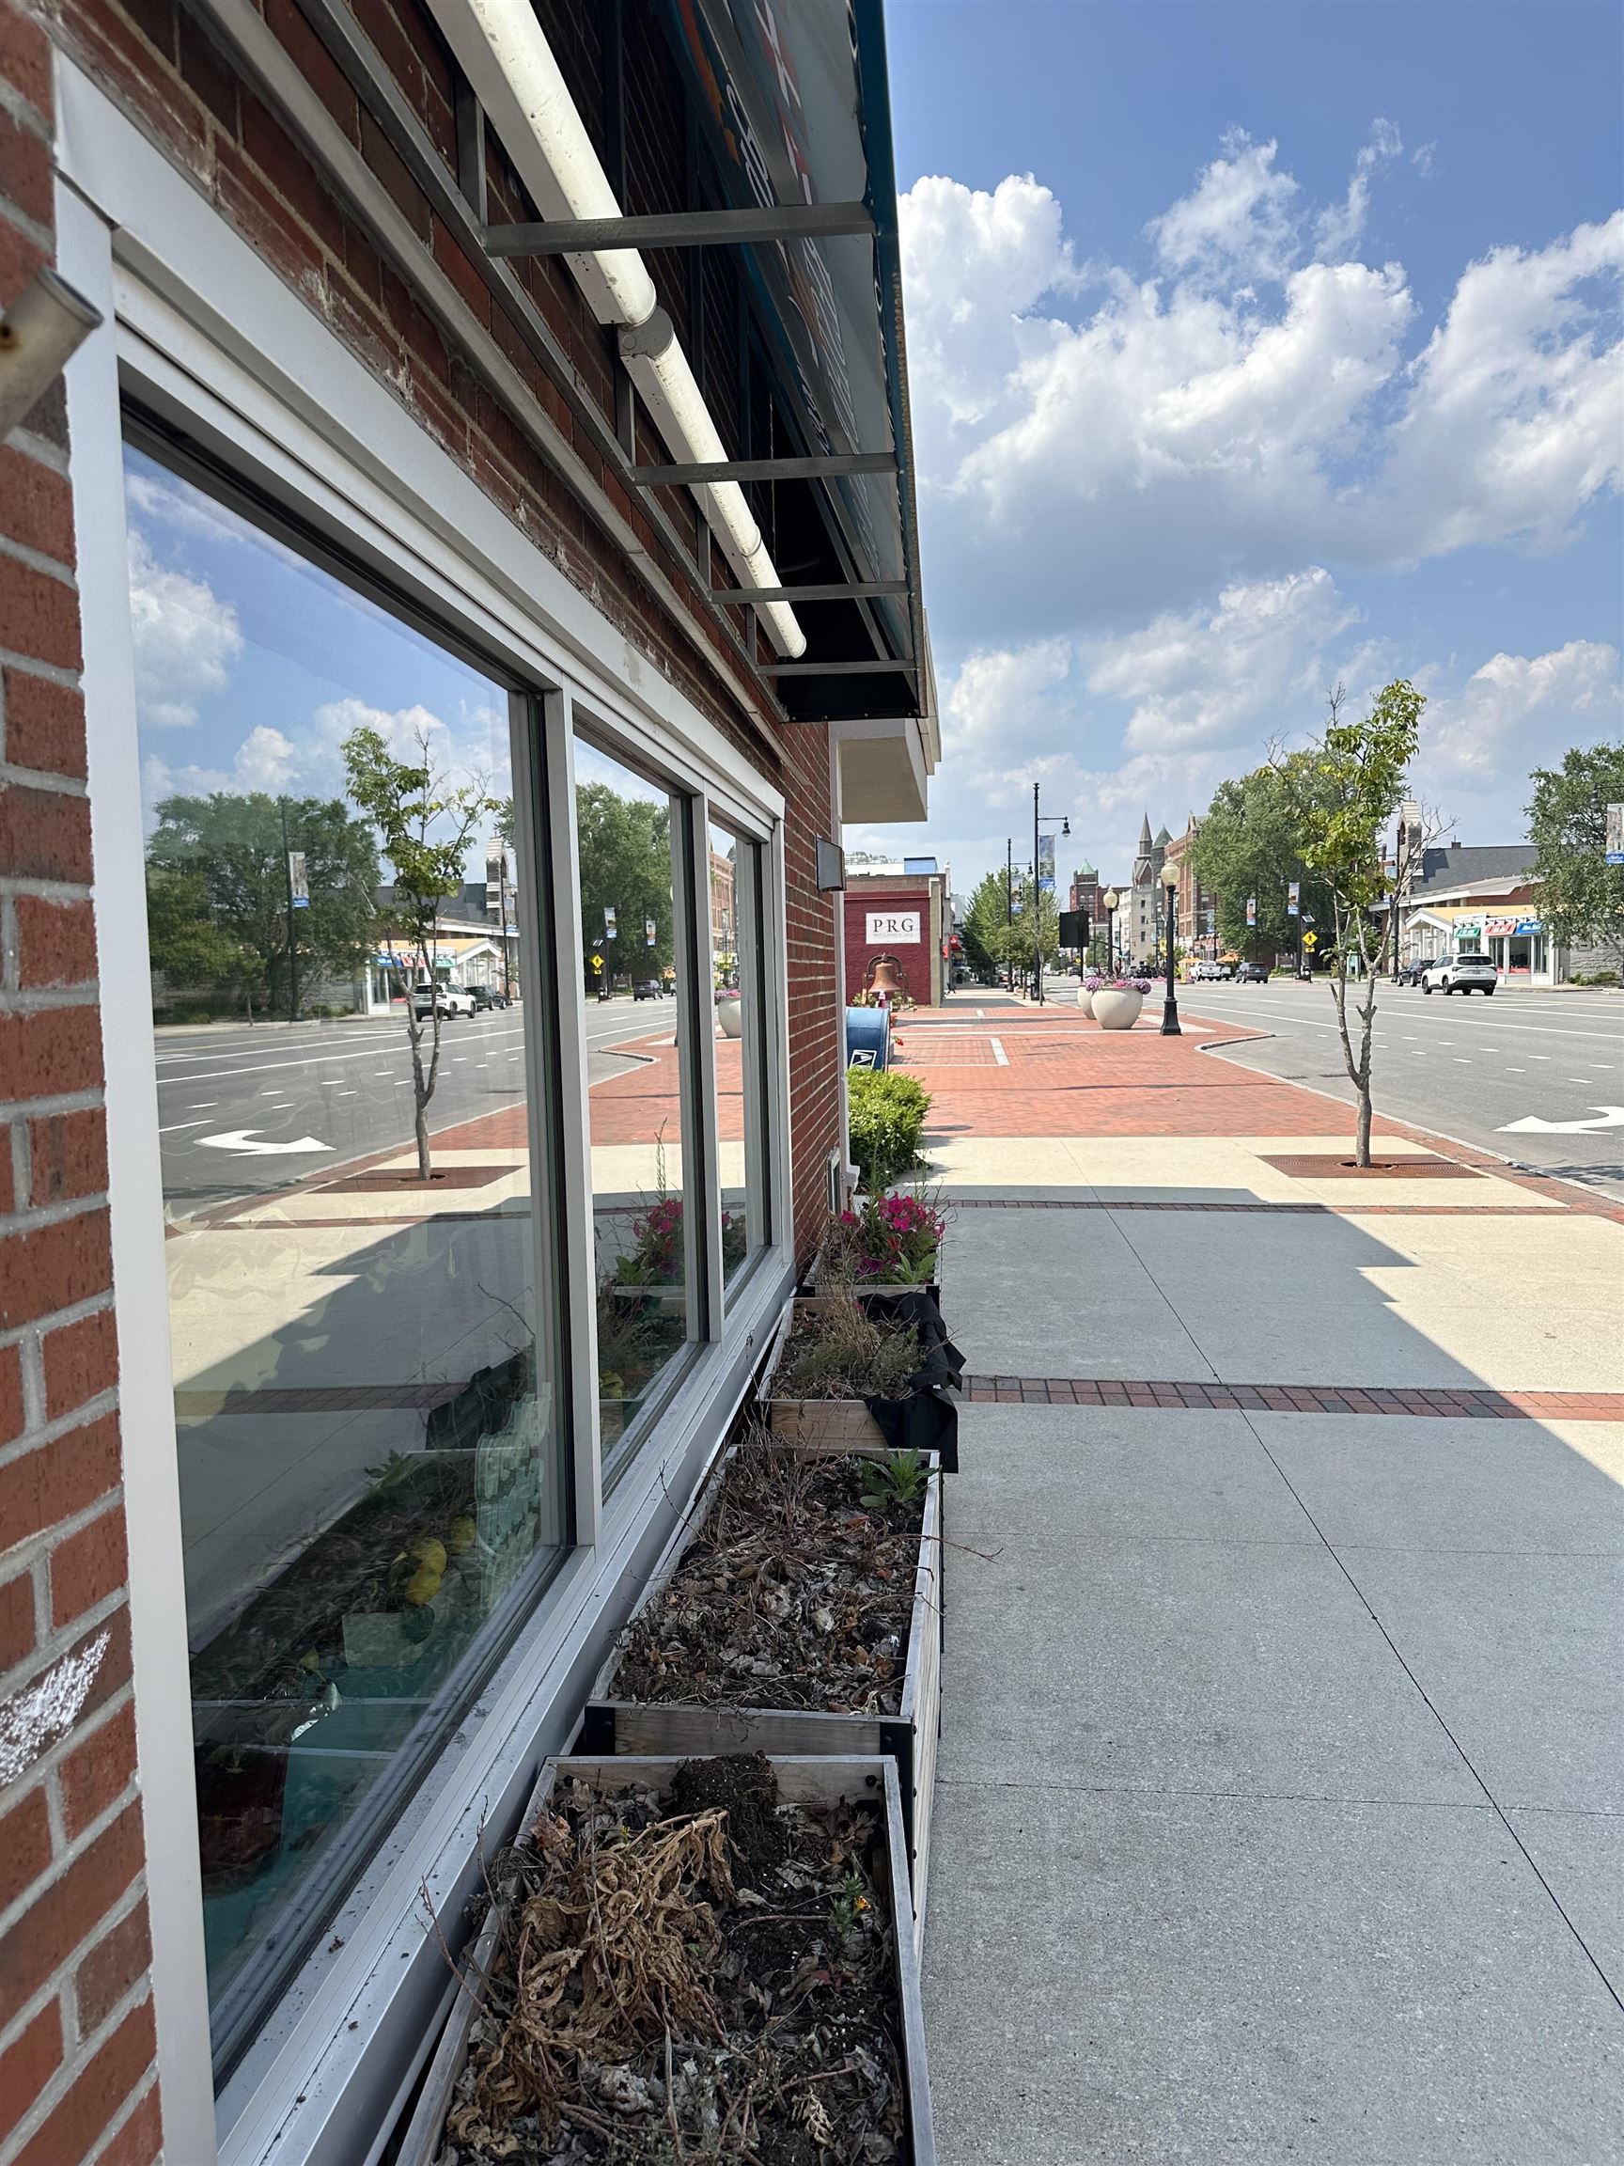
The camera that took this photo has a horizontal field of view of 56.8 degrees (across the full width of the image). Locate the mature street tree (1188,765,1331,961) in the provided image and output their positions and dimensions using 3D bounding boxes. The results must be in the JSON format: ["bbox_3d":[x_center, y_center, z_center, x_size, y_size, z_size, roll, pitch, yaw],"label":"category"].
[{"bbox_3d":[43.772,-19.383,137.559,18.000,19.800,17.000,-1,4,5],"label":"mature street tree"}]

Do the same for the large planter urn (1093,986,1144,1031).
[{"bbox_3d":[8.123,-1.996,39.689,1.330,1.130,1.330,-1,4,5],"label":"large planter urn"}]

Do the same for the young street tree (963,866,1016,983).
[{"bbox_3d":[13.983,-11.829,114.649,4.600,9.500,4.600,-1,4,5],"label":"young street tree"}]

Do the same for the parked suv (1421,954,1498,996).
[{"bbox_3d":[26.756,-4.511,62.172,1.840,1.700,4.600,-1,4,5],"label":"parked suv"}]

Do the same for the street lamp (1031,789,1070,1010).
[{"bbox_3d":[11.756,-9.367,73.753,1.900,10.600,0.500,-1,4,5],"label":"street lamp"}]

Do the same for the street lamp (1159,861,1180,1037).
[{"bbox_3d":[8.601,-3.273,36.027,0.480,4.160,0.480,-1,4,5],"label":"street lamp"}]

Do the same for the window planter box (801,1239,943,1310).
[{"bbox_3d":[0.262,0.913,5.691,0.467,0.560,1.180,-1,4,5],"label":"window planter box"}]

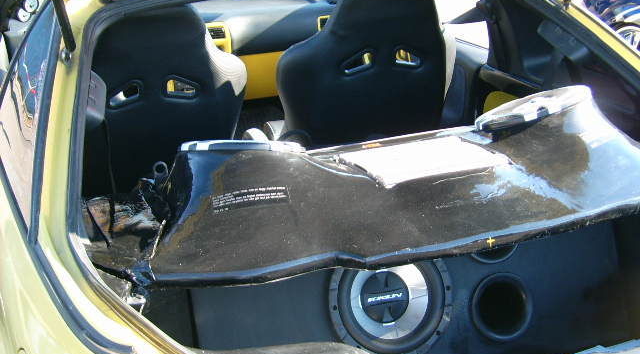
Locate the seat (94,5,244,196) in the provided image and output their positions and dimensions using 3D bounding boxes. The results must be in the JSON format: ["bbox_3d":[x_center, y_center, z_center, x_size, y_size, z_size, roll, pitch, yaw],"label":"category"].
[{"bbox_3d":[-0.536,-0.123,3.043,0.560,0.900,0.760,-8,20,-18],"label":"seat"}]

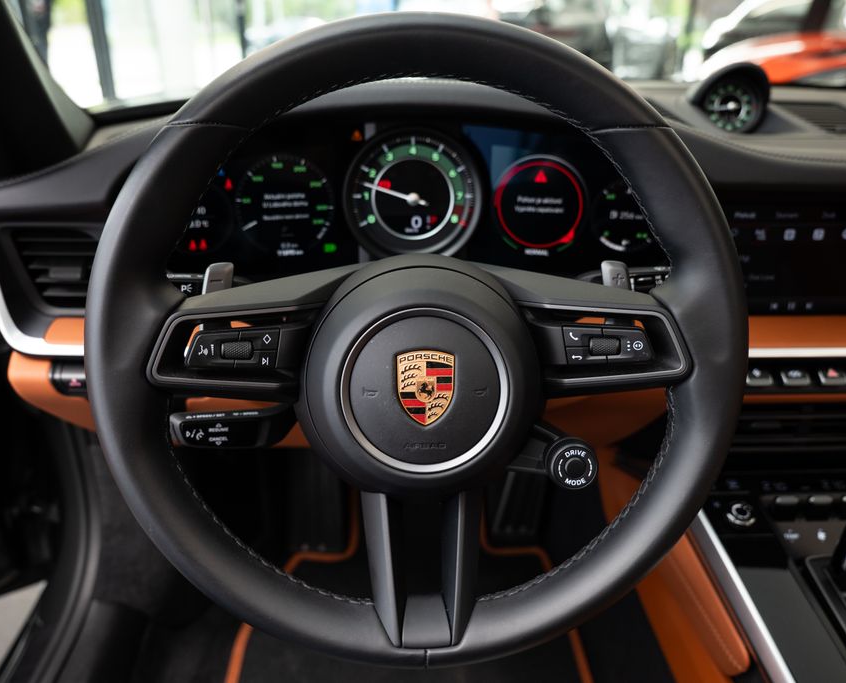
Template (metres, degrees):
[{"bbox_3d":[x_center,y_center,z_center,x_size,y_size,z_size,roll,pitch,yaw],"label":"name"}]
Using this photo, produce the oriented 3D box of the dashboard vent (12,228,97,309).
[{"bbox_3d":[-0.302,-0.064,0.587,0.088,0.068,0.032,-1,22,-2],"label":"dashboard vent"}]

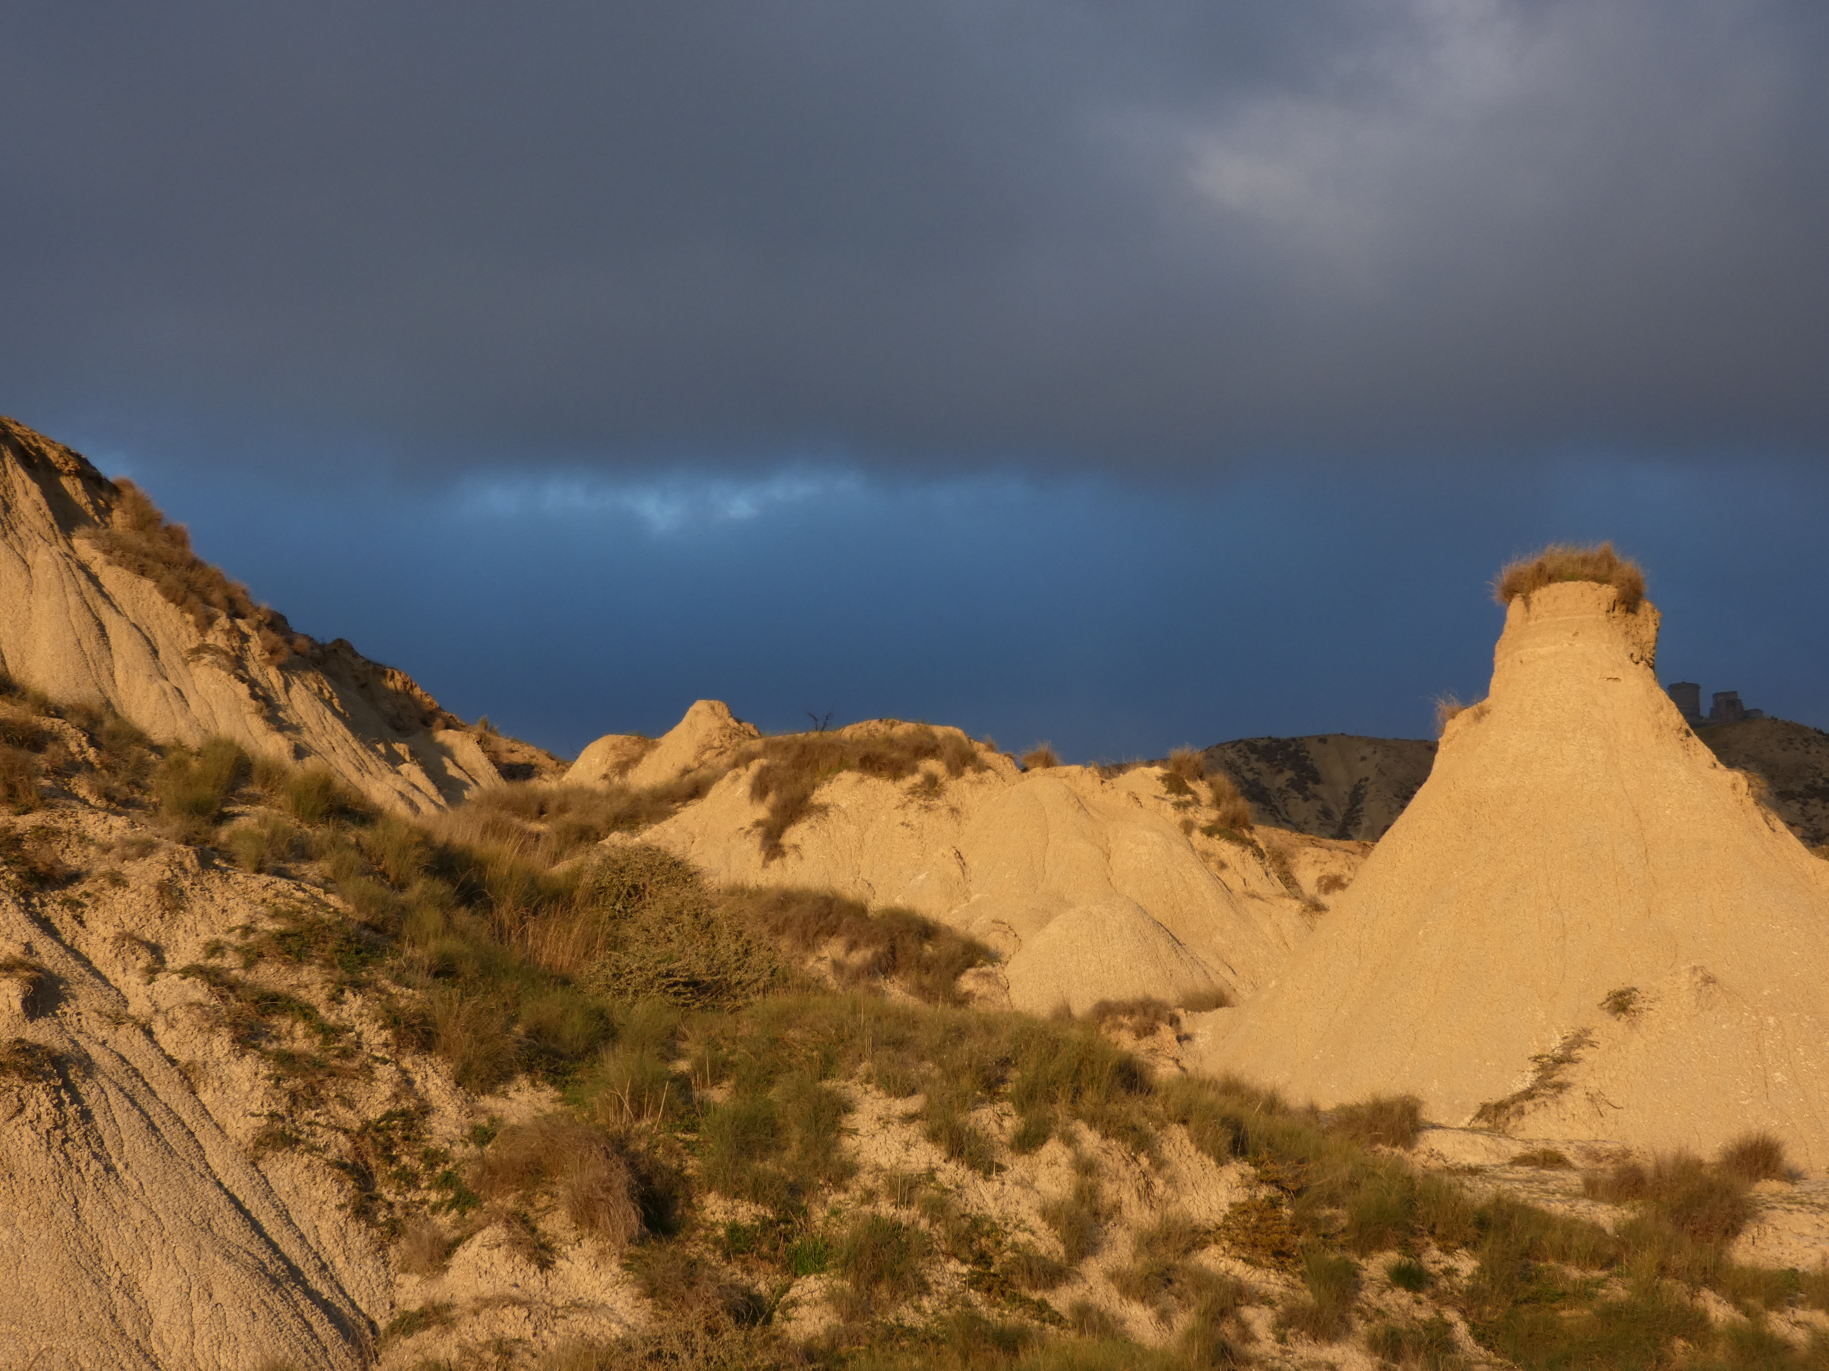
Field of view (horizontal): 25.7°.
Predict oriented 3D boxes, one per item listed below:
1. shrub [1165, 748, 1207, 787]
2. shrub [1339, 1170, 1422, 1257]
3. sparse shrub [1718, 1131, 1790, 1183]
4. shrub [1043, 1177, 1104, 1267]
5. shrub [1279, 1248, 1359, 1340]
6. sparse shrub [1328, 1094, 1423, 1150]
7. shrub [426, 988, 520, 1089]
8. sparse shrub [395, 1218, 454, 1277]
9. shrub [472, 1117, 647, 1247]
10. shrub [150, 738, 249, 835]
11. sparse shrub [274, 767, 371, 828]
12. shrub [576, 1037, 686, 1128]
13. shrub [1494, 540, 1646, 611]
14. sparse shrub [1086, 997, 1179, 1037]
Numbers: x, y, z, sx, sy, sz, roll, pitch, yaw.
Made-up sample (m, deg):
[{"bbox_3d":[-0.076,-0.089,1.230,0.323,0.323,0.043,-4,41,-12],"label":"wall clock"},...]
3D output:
[{"bbox_3d":[4.181,1.269,62.000,0.662,0.587,0.616,0,-2,0],"label":"shrub"},{"bbox_3d":[3.846,4.327,33.000,0.658,0.705,0.625,0,-2,0],"label":"shrub"},{"bbox_3d":[7.944,4.462,38.000,0.676,0.500,0.642,0,-2,0],"label":"sparse shrub"},{"bbox_3d":[1.210,4.059,30.500,0.478,0.684,0.501,0,-2,0],"label":"shrub"},{"bbox_3d":[3.116,4.705,31.000,0.640,0.692,0.595,0,-2,0],"label":"shrub"},{"bbox_3d":[4.820,4.566,42.000,0.986,0.540,0.917,0,-2,0],"label":"sparse shrub"},{"bbox_3d":[-3.848,3.095,35.000,0.785,0.852,0.730,0,-2,0],"label":"shrub"},{"bbox_3d":[-3.295,3.771,27.000,0.413,0.404,0.392,0,-2,0],"label":"sparse shrub"},{"bbox_3d":[-2.491,3.467,28.000,1.186,0.947,1.008,0,-2,0],"label":"shrub"},{"bbox_3d":[-6.939,0.985,39.000,0.930,0.936,0.865,0,-2,0],"label":"shrub"},{"bbox_3d":[-5.885,1.103,40.000,0.996,0.626,0.947,0,-2,0],"label":"sparse shrub"},{"bbox_3d":[-2.543,3.561,36.000,0.974,0.767,0.905,0,-2,0],"label":"shrub"},{"bbox_3d":[7.994,-1.343,49.000,1.848,0.812,1.479,0,-2,0],"label":"shrub"},{"bbox_3d":[2.450,3.723,45.000,1.041,0.448,0.885,0,-2,0],"label":"sparse shrub"}]

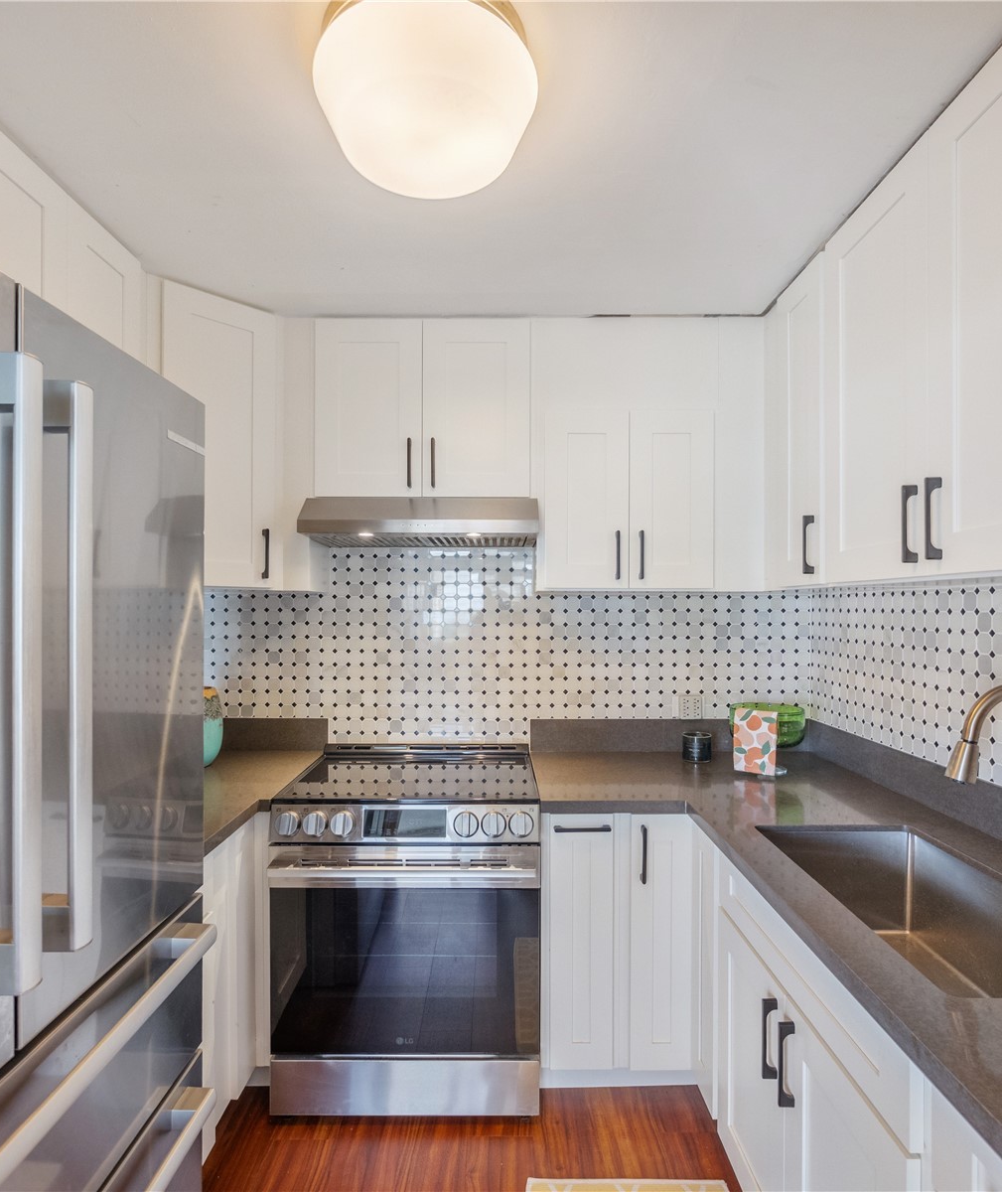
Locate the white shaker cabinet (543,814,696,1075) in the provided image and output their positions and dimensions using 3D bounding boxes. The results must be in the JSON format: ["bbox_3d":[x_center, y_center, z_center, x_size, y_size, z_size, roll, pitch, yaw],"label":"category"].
[{"bbox_3d":[0.335,0.986,2.098,0.434,0.750,0.600,0,-1,0],"label":"white shaker cabinet"}]

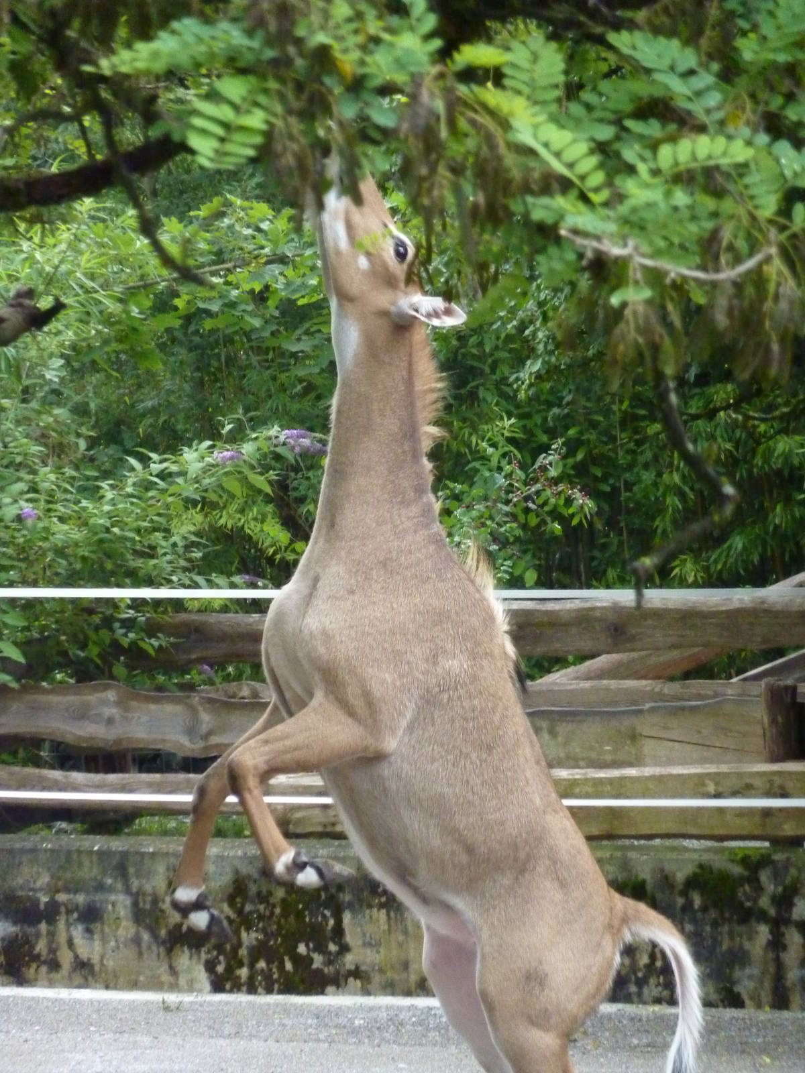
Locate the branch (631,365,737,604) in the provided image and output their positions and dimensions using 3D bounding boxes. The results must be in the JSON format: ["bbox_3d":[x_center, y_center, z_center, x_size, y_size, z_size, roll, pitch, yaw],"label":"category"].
[{"bbox_3d":[0.484,-0.086,14.800,0.189,0.406,0.150,0,1,0],"label":"branch"}]

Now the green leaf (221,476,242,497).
[{"bbox_3d":[-0.566,-0.164,28.500,0.055,0.086,0.045,-40,0,0],"label":"green leaf"}]

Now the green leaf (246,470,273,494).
[{"bbox_3d":[-0.471,-0.179,28.500,0.116,0.050,0.045,41,0,0],"label":"green leaf"}]

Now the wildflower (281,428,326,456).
[{"bbox_3d":[-0.326,-0.310,28.500,0.158,0.091,0.100,0,1,0],"label":"wildflower"}]

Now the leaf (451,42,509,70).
[{"bbox_3d":[0.127,-0.780,14.000,0.094,0.045,0.055,0,1,0],"label":"leaf"}]

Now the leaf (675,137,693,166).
[{"bbox_3d":[0.457,-0.625,14.000,0.030,0.045,0.015,0,1,0],"label":"leaf"}]

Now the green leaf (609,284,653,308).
[{"bbox_3d":[0.372,-0.390,14.000,0.071,0.035,0.035,0,1,0],"label":"green leaf"}]

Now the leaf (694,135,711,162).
[{"bbox_3d":[0.488,-0.631,14.000,0.029,0.044,0.015,0,1,0],"label":"leaf"}]

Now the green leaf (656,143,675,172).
[{"bbox_3d":[0.427,-0.616,14.000,0.030,0.046,0.015,0,1,0],"label":"green leaf"}]

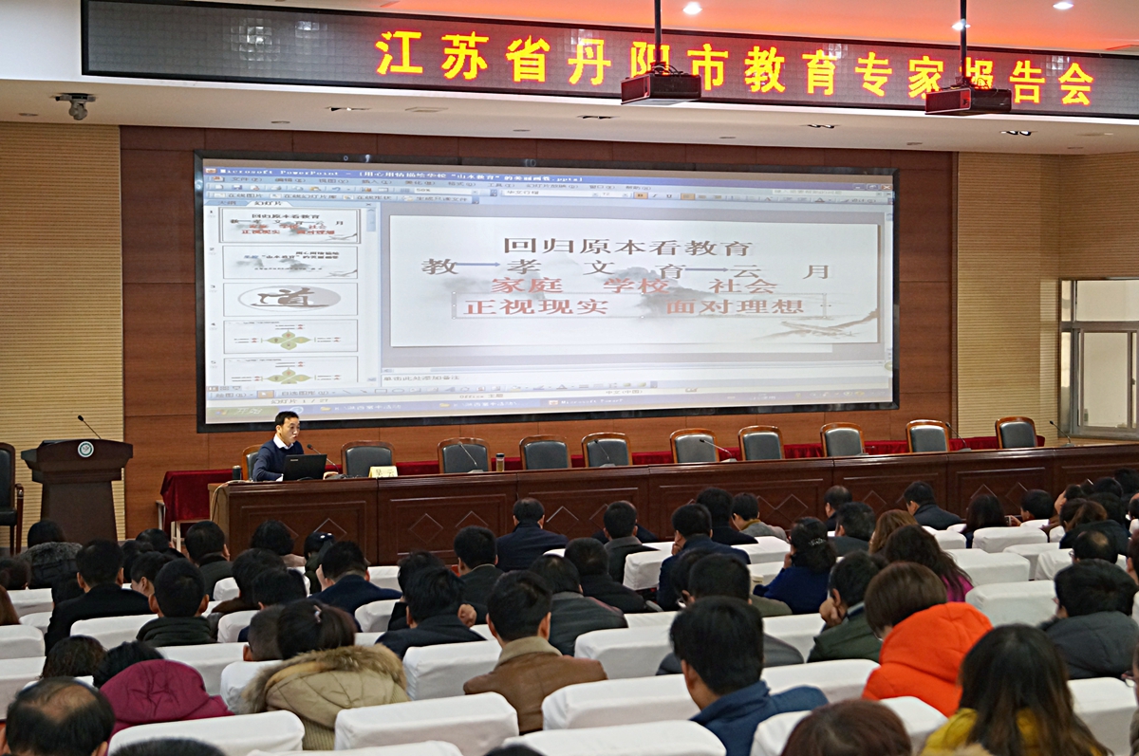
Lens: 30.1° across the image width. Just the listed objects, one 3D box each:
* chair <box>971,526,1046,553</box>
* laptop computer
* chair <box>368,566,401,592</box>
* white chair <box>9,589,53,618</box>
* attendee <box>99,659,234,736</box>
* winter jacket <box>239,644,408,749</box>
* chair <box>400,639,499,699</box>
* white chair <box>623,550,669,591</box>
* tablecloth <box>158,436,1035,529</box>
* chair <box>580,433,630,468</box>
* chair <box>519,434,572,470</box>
[{"bbox_3d":[2.432,1.393,12.436,0.580,1.000,0.630,-1,2,-25],"label":"chair"},{"bbox_3d":[-2.107,0.703,16.800,0.340,0.210,0.280,-1,2,-20],"label":"laptop computer"},{"bbox_3d":[-0.983,1.409,10.488,0.540,1.000,0.600,-1,2,-25],"label":"chair"},{"bbox_3d":[-2.605,1.508,10.132,0.580,1.000,0.630,-1,2,-25],"label":"white chair"},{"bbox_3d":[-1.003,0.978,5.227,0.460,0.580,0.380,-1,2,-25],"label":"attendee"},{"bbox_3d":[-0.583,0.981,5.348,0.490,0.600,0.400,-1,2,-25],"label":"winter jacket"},{"bbox_3d":[-0.339,1.294,6.528,0.560,1.000,0.650,-1,2,-26],"label":"chair"},{"bbox_3d":[0.424,1.441,11.453,0.580,1.000,0.630,-1,2,-25],"label":"white chair"},{"bbox_3d":[0.724,1.004,19.841,9.330,0.600,0.520,-1,2,-27],"label":"tablecloth"},{"bbox_3d":[0.440,0.975,18.619,0.560,0.980,0.600,-1,2,-27],"label":"chair"},{"bbox_3d":[-0.118,0.997,18.358,0.570,0.990,0.620,-1,2,-25],"label":"chair"}]

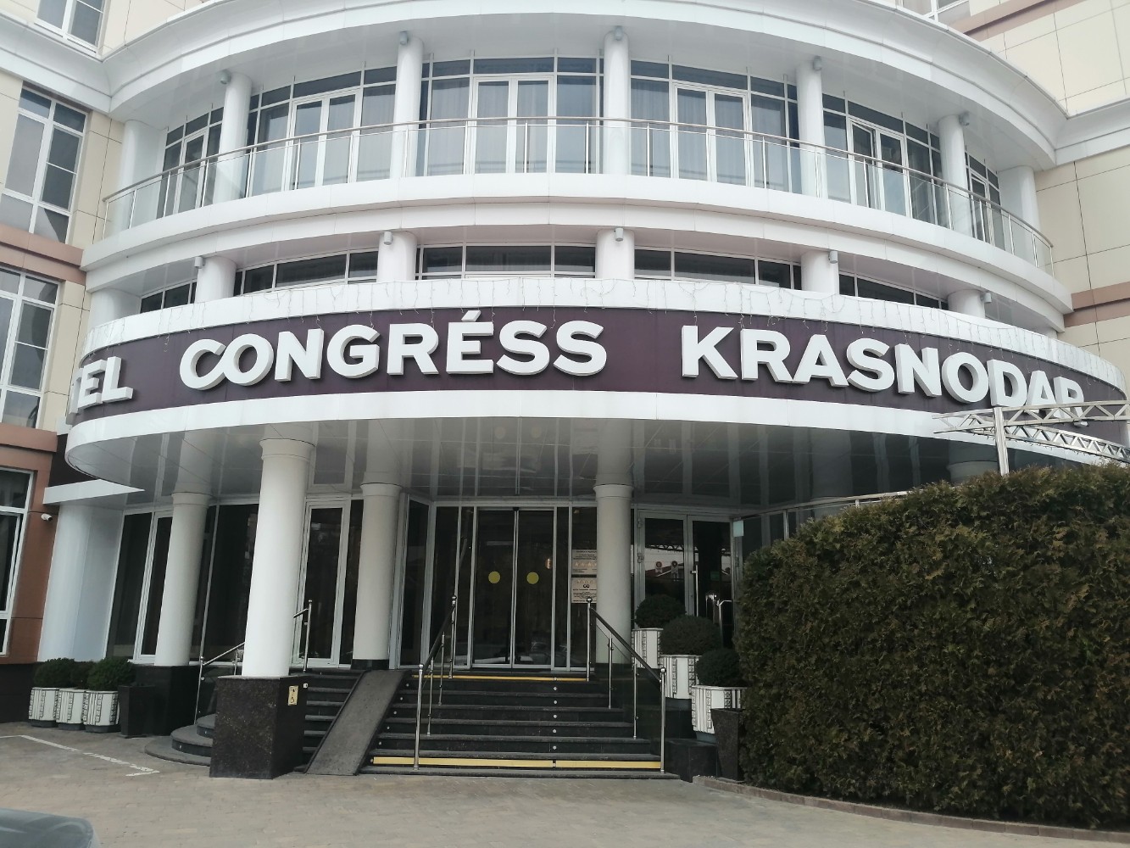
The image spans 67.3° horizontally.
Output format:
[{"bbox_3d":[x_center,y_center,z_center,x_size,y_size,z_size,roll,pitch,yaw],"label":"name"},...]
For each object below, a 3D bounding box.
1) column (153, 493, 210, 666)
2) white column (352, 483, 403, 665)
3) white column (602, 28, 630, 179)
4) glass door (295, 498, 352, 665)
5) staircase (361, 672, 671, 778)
[{"bbox_3d":[-6.132,2.432,13.540,0.550,2.704,0.550,7,-14,-23],"label":"column"},{"bbox_3d":[-2.756,2.173,12.472,0.580,2.560,0.580,1,-13,0],"label":"white column"},{"bbox_3d":[0.844,-5.091,13.921,0.430,2.840,0.430,1,-13,0],"label":"white column"},{"bbox_3d":[-3.457,2.265,12.082,0.720,2.270,0.100,-3,-13,16],"label":"glass door"},{"bbox_3d":[-0.459,3.570,10.153,3.400,0.860,2.400,1,-13,-1],"label":"staircase"}]

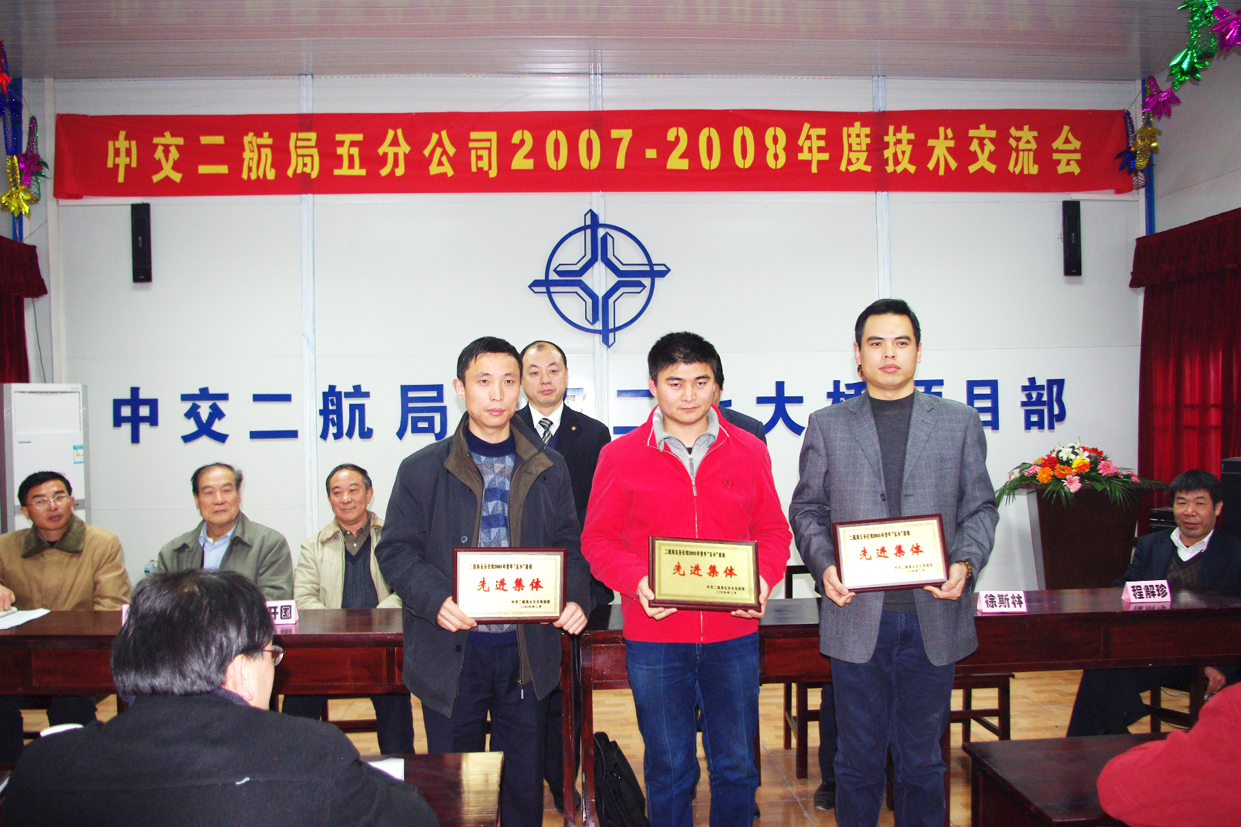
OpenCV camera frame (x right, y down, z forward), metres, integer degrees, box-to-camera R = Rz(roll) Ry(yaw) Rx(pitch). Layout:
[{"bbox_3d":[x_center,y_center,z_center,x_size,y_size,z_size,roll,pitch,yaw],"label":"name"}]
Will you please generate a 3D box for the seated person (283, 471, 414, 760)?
[{"bbox_3d":[-1.043,0.848,3.620,0.510,1.283,0.740,-1,1,-9],"label":"seated person"}]

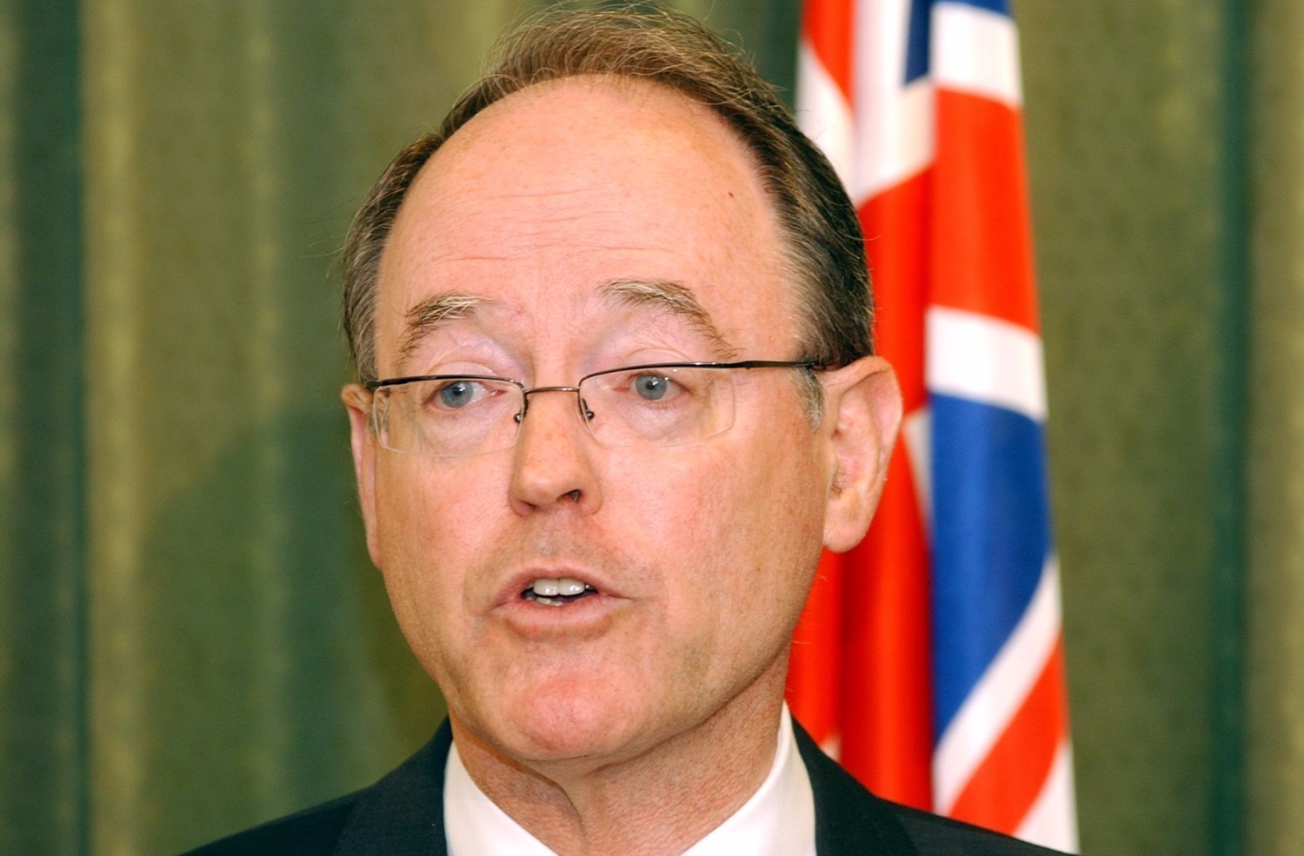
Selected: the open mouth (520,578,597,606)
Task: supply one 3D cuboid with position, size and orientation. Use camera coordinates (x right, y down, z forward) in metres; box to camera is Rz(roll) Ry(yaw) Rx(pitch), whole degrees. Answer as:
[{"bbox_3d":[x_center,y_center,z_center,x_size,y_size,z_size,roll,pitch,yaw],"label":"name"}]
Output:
[{"bbox_3d":[-0.030,0.053,3.500,0.024,0.009,0.012,-2,-3,16],"label":"open mouth"}]

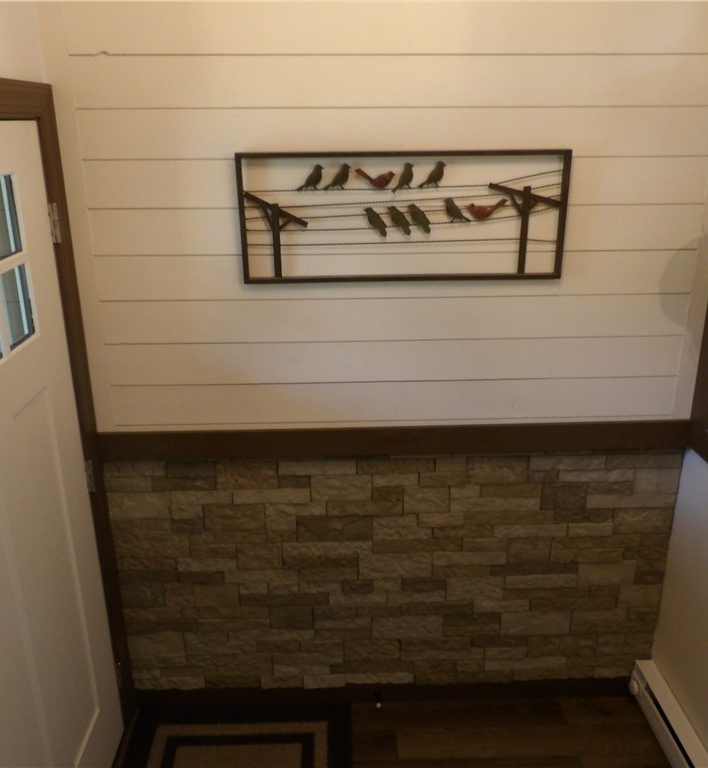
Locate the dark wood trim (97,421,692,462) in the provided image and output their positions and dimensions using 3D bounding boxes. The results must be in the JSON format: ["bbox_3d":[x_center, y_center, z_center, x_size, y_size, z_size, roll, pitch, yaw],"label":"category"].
[{"bbox_3d":[0.137,0.180,2.252,1.872,0.093,0.025,-1,20,-2],"label":"dark wood trim"}]

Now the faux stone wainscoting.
[{"bbox_3d":[0.142,0.661,2.428,1.872,0.926,0.032,-1,20,-2],"label":"faux stone wainscoting"}]

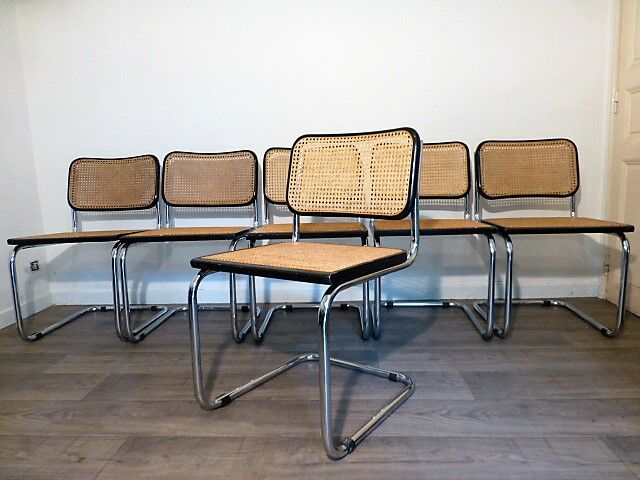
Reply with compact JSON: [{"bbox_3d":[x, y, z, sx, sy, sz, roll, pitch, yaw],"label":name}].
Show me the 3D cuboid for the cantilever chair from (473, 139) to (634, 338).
[{"bbox_3d":[0.950,-0.033,1.903,0.468,0.800,0.536,-1,8,5],"label":"cantilever chair"}]

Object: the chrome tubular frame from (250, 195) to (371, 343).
[{"bbox_3d":[-0.035,0.056,1.940,0.460,0.670,0.526,-1,8,3],"label":"chrome tubular frame"}]

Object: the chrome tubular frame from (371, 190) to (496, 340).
[{"bbox_3d":[0.462,0.042,1.937,0.460,0.670,0.526,-1,8,6],"label":"chrome tubular frame"}]

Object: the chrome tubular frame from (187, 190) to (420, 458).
[{"bbox_3d":[-0.021,0.148,1.266,0.460,0.670,0.526,4,10,36],"label":"chrome tubular frame"}]

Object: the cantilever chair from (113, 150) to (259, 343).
[{"bbox_3d":[-0.538,0.000,1.971,0.468,0.800,0.536,-1,8,5],"label":"cantilever chair"}]

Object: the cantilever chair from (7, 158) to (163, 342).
[{"bbox_3d":[-1.012,0.008,2.014,0.468,0.800,0.536,-1,8,4],"label":"cantilever chair"}]

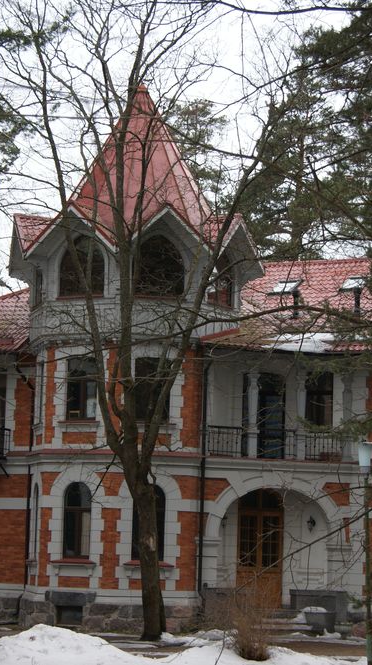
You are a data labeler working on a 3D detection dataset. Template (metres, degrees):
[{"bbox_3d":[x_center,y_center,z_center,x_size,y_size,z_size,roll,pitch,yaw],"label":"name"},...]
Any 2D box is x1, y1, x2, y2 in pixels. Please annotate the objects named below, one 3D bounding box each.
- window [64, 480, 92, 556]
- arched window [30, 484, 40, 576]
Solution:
[{"bbox_3d":[-3.041,5.237,46.421,0.990,2.106,0.200,-3,-9,32],"label":"window"},{"bbox_3d":[-4.311,5.570,47.691,0.200,2.459,1.050,4,-8,-13],"label":"arched window"}]

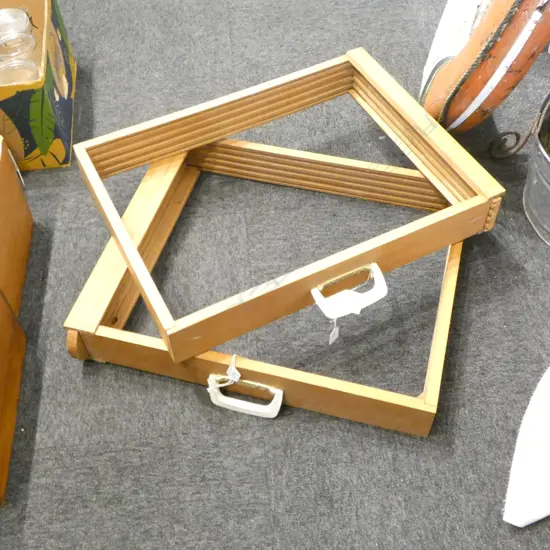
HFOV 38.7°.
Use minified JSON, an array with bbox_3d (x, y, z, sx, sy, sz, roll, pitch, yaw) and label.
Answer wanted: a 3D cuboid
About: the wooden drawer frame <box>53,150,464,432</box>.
[{"bbox_3d":[0.009,-0.001,1.498,0.650,0.090,0.599,11,52,10],"label":"wooden drawer frame"}]

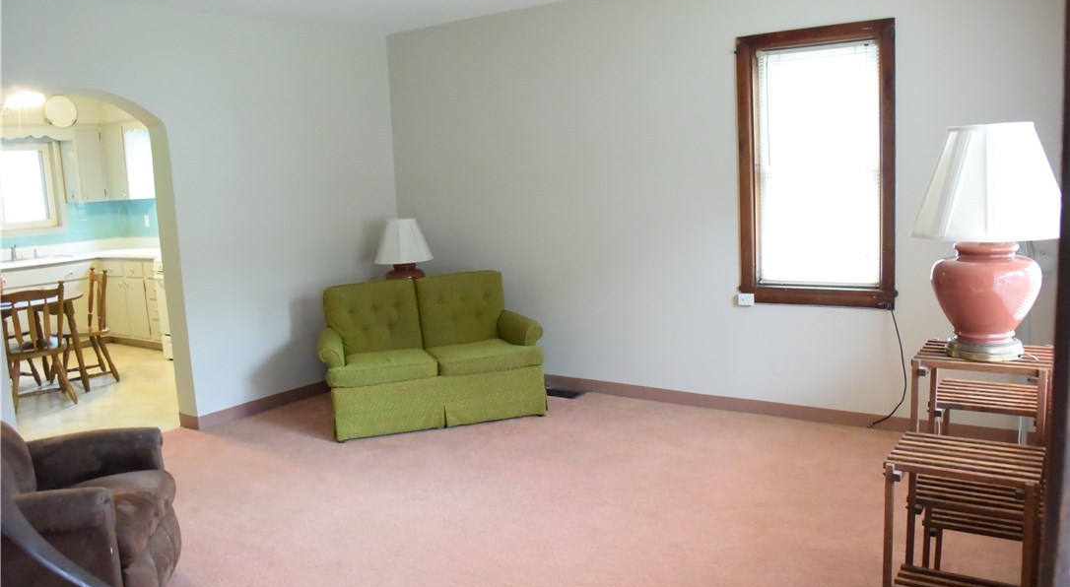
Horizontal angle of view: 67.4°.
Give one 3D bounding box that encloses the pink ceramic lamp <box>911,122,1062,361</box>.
[{"bbox_3d":[1.323,-0.154,2.328,0.405,0.664,0.405,3,11,34],"label":"pink ceramic lamp"}]

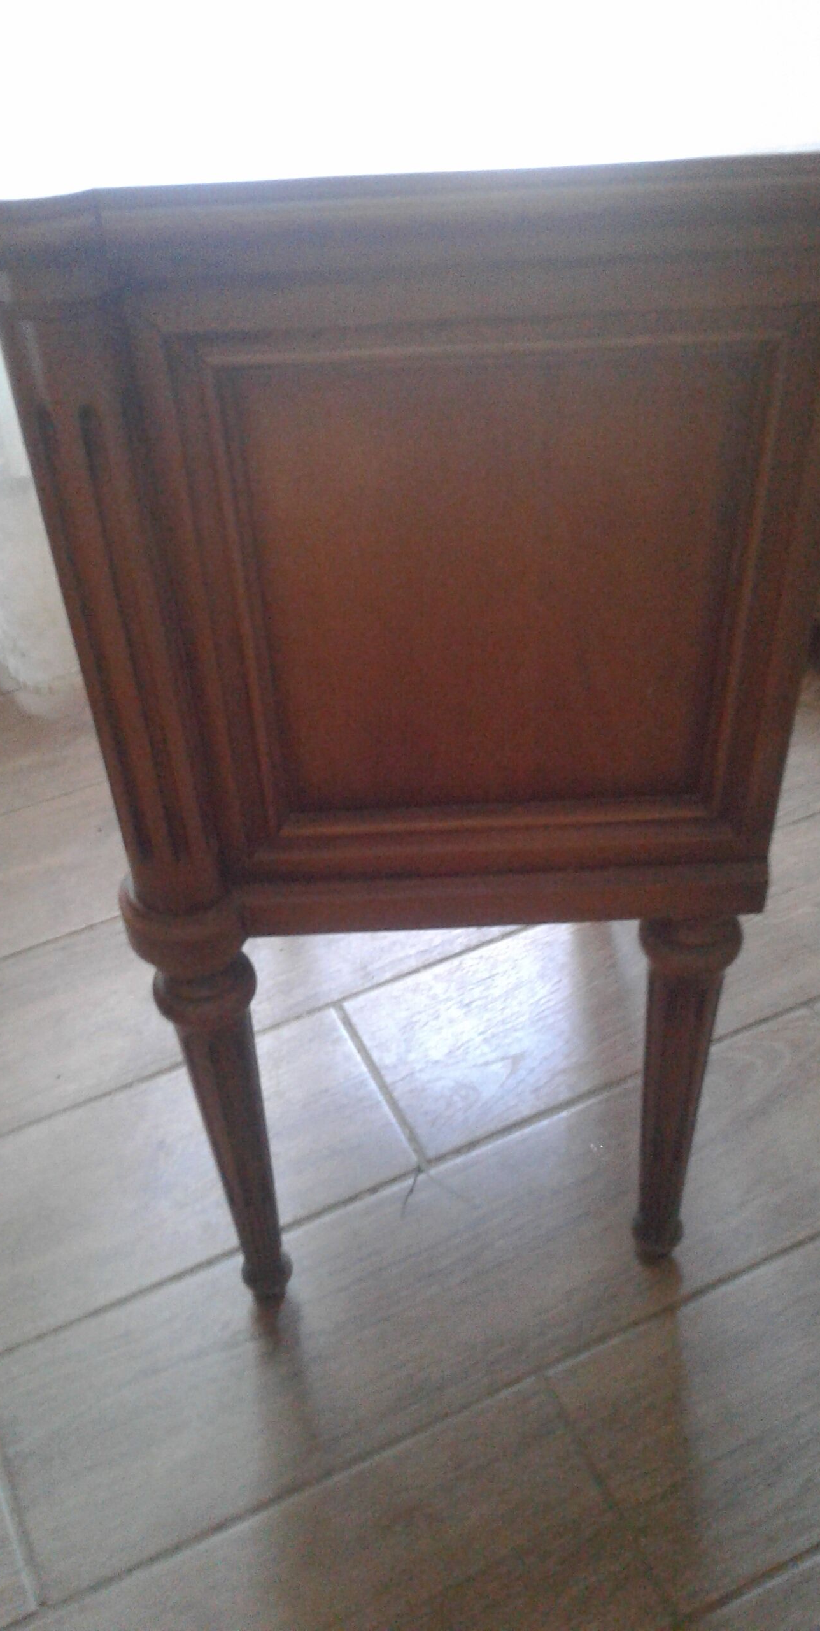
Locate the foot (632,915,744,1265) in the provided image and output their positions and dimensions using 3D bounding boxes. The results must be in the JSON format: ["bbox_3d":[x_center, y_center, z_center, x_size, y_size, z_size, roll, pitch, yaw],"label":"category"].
[{"bbox_3d":[0.141,0.149,0.727,0.050,0.307,0.050,-2,41,1],"label":"foot"}]

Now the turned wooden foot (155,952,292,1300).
[{"bbox_3d":[-0.091,0.173,0.722,0.050,0.298,0.050,-2,41,1],"label":"turned wooden foot"}]

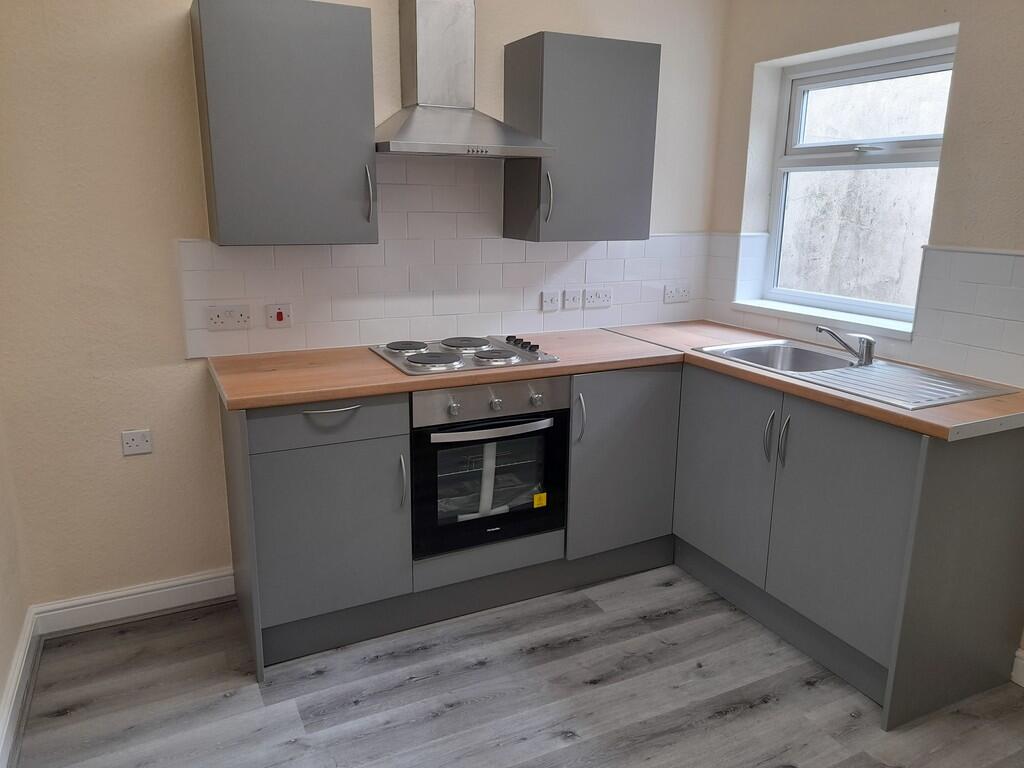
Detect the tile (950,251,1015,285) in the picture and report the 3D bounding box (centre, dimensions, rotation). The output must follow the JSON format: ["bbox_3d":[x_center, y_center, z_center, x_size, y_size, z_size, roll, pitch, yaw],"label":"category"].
[{"bbox_3d":[1.516,-0.372,2.385,0.010,0.098,0.200,-6,15,-26],"label":"tile"}]

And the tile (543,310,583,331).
[{"bbox_3d":[0.227,-0.285,3.237,0.200,0.100,0.010,-6,15,-25],"label":"tile"}]

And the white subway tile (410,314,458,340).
[{"bbox_3d":[-0.313,-0.227,2.967,0.200,0.098,0.010,-6,15,-26],"label":"white subway tile"}]

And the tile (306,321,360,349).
[{"bbox_3d":[-0.674,-0.187,2.790,0.200,0.100,0.010,-6,16,-26],"label":"tile"}]

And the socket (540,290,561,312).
[{"bbox_3d":[0.168,-0.354,3.167,0.084,0.084,0.015,-6,15,-26],"label":"socket"}]

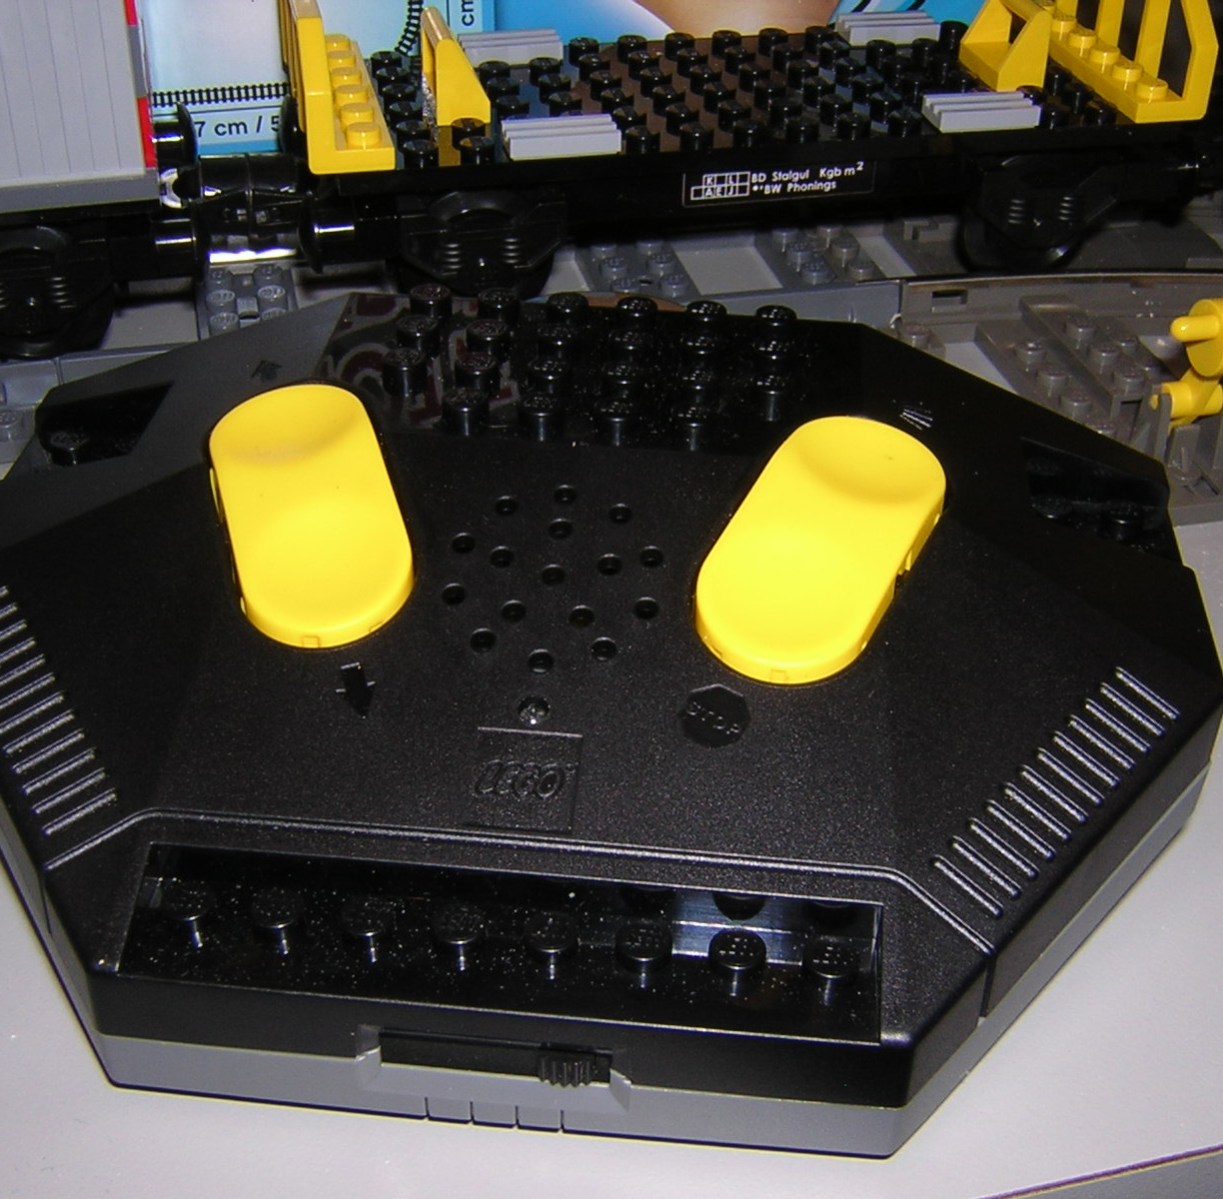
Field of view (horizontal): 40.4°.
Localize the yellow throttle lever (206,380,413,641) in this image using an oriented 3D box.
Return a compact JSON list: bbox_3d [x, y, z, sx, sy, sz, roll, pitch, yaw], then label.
[{"bbox_3d":[-0.030,-0.009,0.168,0.017,0.006,0.035,-16,52,-9],"label":"yellow throttle lever"}]

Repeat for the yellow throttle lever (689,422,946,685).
[{"bbox_3d":[0.021,-0.005,0.165,0.017,0.006,0.035,24,54,16],"label":"yellow throttle lever"}]

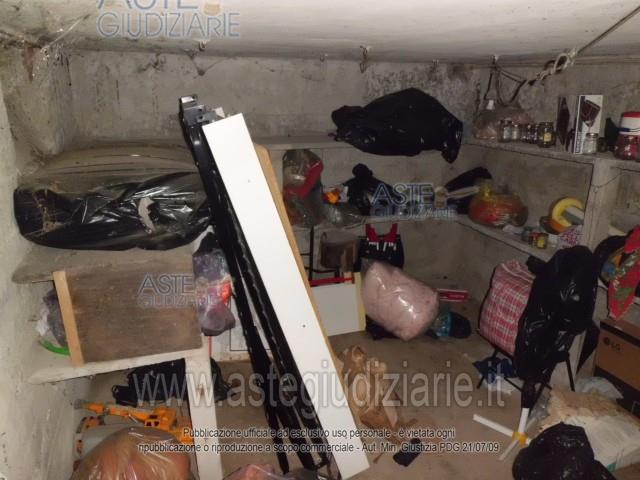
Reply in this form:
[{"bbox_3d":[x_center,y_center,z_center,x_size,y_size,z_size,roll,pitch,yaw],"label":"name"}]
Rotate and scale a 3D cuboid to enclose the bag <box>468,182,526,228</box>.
[{"bbox_3d":[1.207,-0.244,3.365,0.300,0.250,0.300,-5,16,-15],"label":"bag"}]

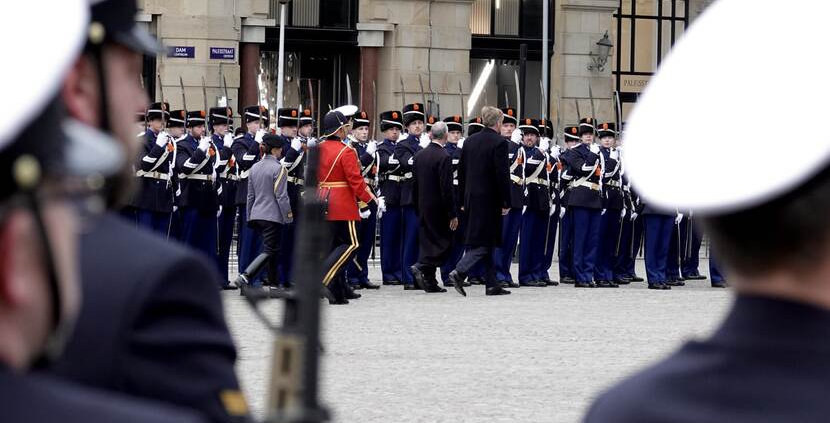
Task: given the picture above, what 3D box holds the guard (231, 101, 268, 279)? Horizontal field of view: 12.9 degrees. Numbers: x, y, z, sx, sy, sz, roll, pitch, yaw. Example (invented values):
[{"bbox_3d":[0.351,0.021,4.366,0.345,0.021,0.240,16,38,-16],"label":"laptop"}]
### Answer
[{"bbox_3d":[-1.733,-0.158,38.600,0.520,1.906,0.400,-1,2,-35],"label":"guard"}]

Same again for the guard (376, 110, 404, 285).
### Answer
[{"bbox_3d":[-0.251,-0.139,39.200,0.520,1.872,0.400,-1,2,-30],"label":"guard"}]

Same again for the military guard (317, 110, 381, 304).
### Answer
[{"bbox_3d":[-0.626,-0.038,34.500,0.620,1.817,0.540,-1,2,-32],"label":"military guard"}]

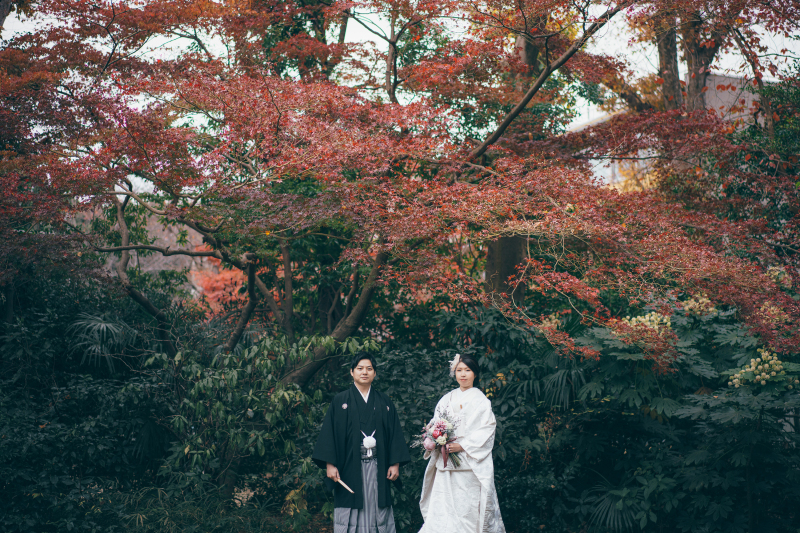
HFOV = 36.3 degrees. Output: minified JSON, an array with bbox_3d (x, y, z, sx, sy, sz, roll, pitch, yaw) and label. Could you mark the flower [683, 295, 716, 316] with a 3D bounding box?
[{"bbox_3d":[2.598,0.338,10.600,0.290,0.190,0.260,0,-5,0],"label":"flower"}]

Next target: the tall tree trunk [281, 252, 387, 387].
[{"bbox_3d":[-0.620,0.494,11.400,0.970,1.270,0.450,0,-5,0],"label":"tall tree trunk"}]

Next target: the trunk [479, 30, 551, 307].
[{"bbox_3d":[1.300,-1.123,14.000,0.720,3.300,0.600,0,-5,0],"label":"trunk"}]

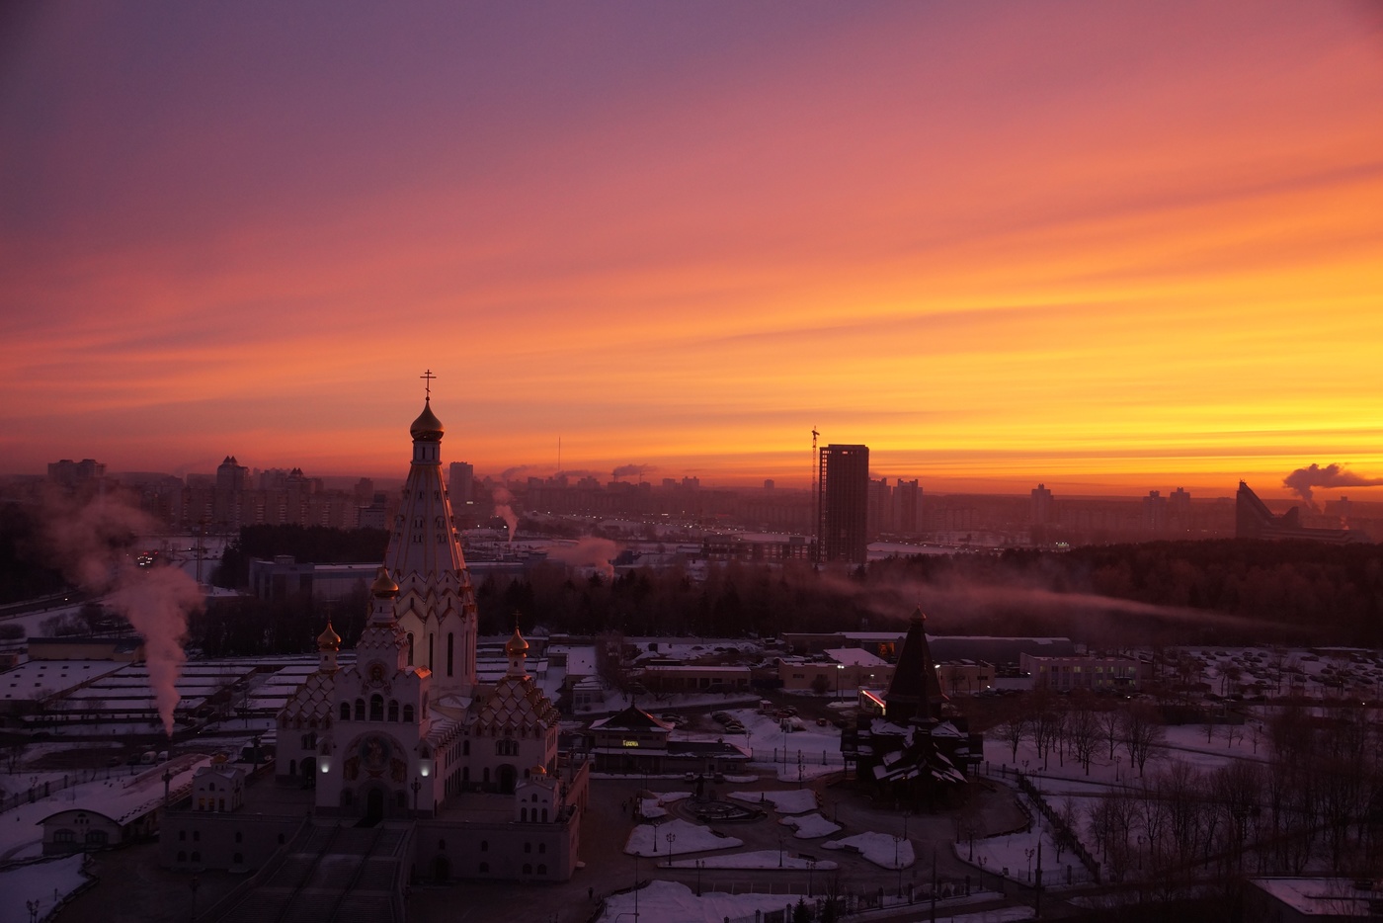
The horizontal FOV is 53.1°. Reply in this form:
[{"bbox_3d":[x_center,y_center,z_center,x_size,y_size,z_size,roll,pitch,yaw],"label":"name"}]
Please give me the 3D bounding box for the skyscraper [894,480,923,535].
[{"bbox_3d":[265.930,55.800,1699.490,30.000,66.000,28.000,1,-1,0],"label":"skyscraper"}]

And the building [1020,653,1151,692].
[{"bbox_3d":[114.370,61.490,404.290,33.000,9.300,12.500,1,-1,-5],"label":"building"}]

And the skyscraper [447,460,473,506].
[{"bbox_3d":[-359.610,36.530,2163.820,32.000,71.000,27.000,1,-1,-10],"label":"skyscraper"}]

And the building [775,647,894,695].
[{"bbox_3d":[42.150,61.360,407.000,33.500,7.200,34.000,1,-1,-5],"label":"building"}]

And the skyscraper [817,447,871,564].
[{"bbox_3d":[115.650,32.370,1050.650,33.500,88.500,30.000,1,-1,-2],"label":"skyscraper"}]

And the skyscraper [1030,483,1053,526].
[{"bbox_3d":[491.690,61.930,1942.900,26.500,60.500,25.000,1,-1,5],"label":"skyscraper"}]

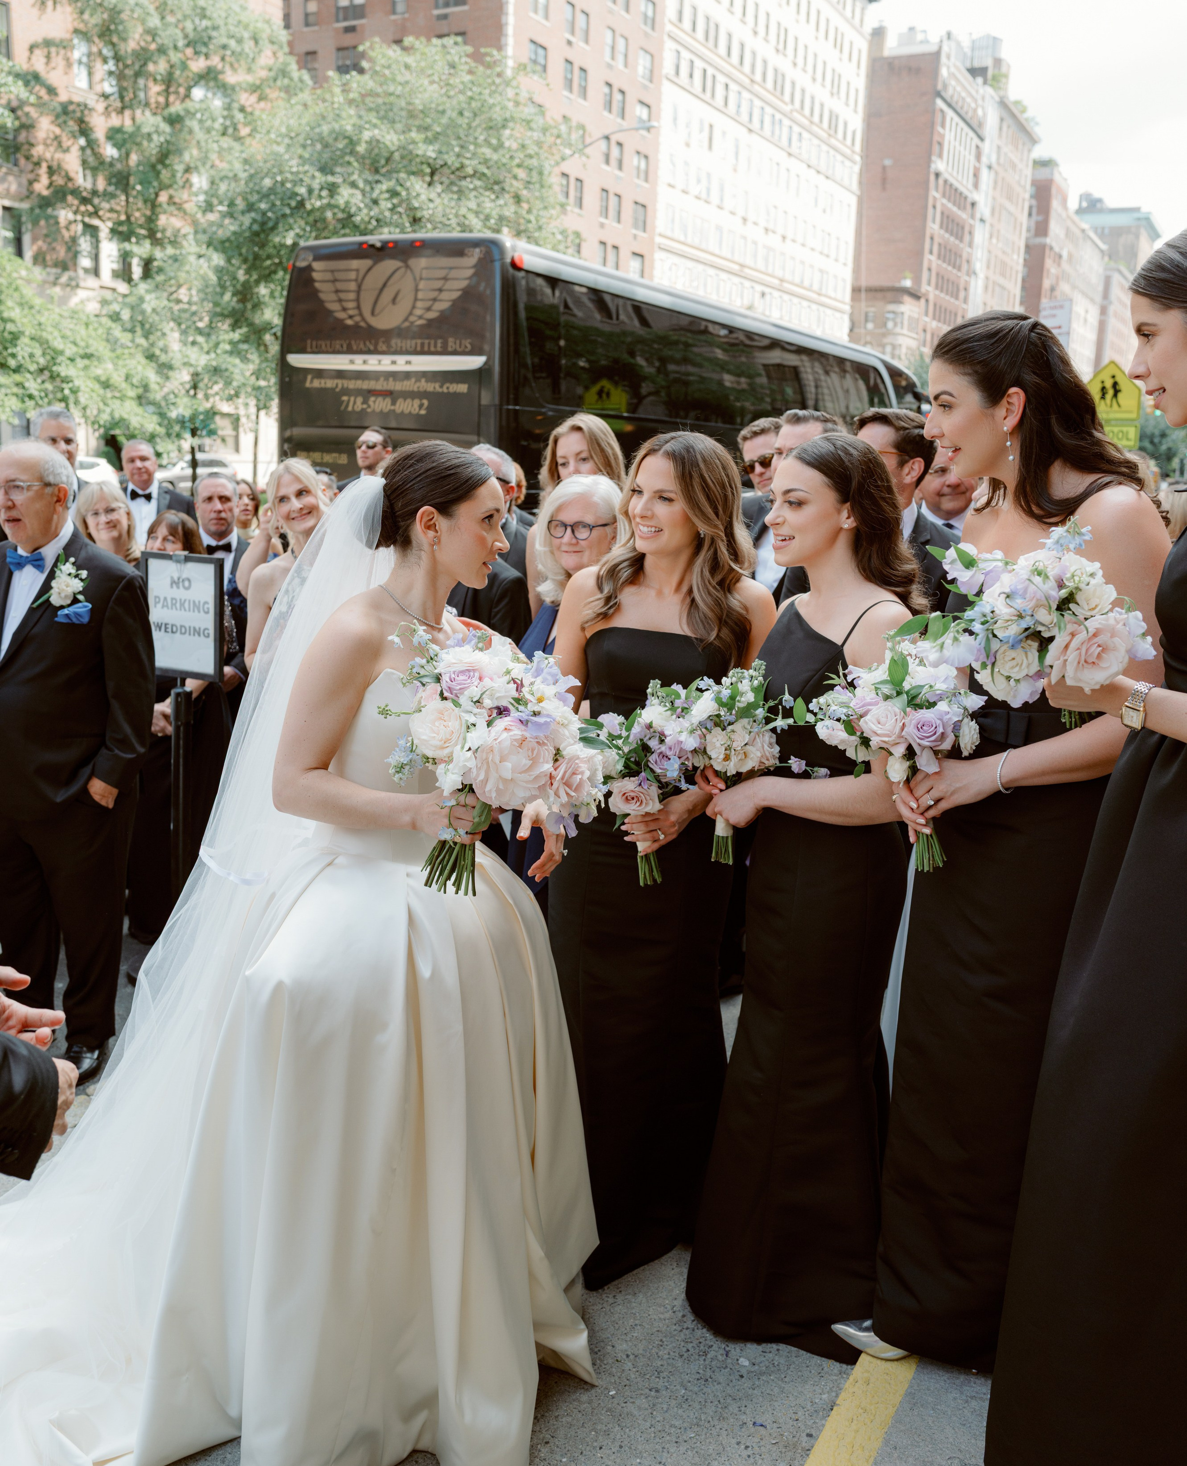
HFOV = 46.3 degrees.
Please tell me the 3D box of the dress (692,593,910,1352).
[{"bbox_3d":[0.425,0.461,2.649,0.420,1.437,0.450,-8,15,-38],"label":"dress"}]

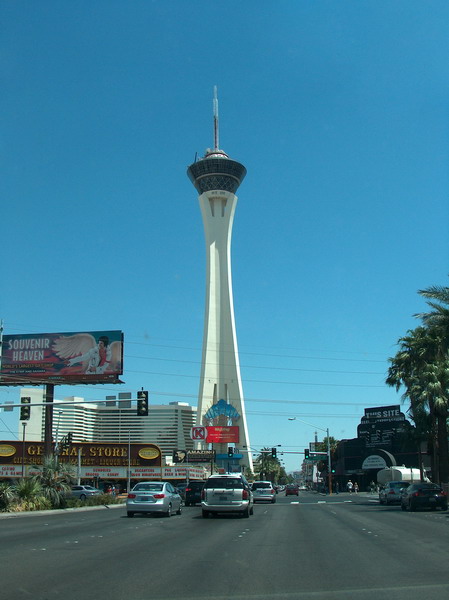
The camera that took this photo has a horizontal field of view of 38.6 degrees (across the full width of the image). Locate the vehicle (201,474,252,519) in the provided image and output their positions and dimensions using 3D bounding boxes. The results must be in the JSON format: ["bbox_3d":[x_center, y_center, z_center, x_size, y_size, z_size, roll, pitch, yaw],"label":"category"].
[{"bbox_3d":[0.265,8.728,28.564,2.000,1.770,5.000,-2,-16,5],"label":"vehicle"}]

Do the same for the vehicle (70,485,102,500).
[{"bbox_3d":[-13.913,18.500,61.348,4.600,1.450,1.780,-8,-18,23],"label":"vehicle"}]

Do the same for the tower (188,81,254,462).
[{"bbox_3d":[-5.037,-25.101,529.701,52.000,350.000,52.000,-1,-16,0],"label":"tower"}]

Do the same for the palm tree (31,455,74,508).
[{"bbox_3d":[-9.043,9.598,33.689,2.310,2.870,2.300,-1,-16,0],"label":"palm tree"}]

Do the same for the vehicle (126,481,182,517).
[{"bbox_3d":[-3.060,9.151,29.398,1.780,1.470,4.500,-2,-16,5],"label":"vehicle"}]

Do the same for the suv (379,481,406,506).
[{"bbox_3d":[12.238,13.869,45.949,1.770,1.460,4.550,-2,-16,5],"label":"suv"}]

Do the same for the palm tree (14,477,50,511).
[{"bbox_3d":[-9.610,9.779,32.074,1.800,1.630,1.800,-1,-16,0],"label":"palm tree"}]

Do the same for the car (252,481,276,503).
[{"bbox_3d":[3.191,15.719,52.403,1.970,1.740,4.900,-2,-16,5],"label":"car"}]

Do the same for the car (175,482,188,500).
[{"bbox_3d":[-3.710,18.788,62.225,1.820,1.560,4.600,-2,-16,5],"label":"car"}]

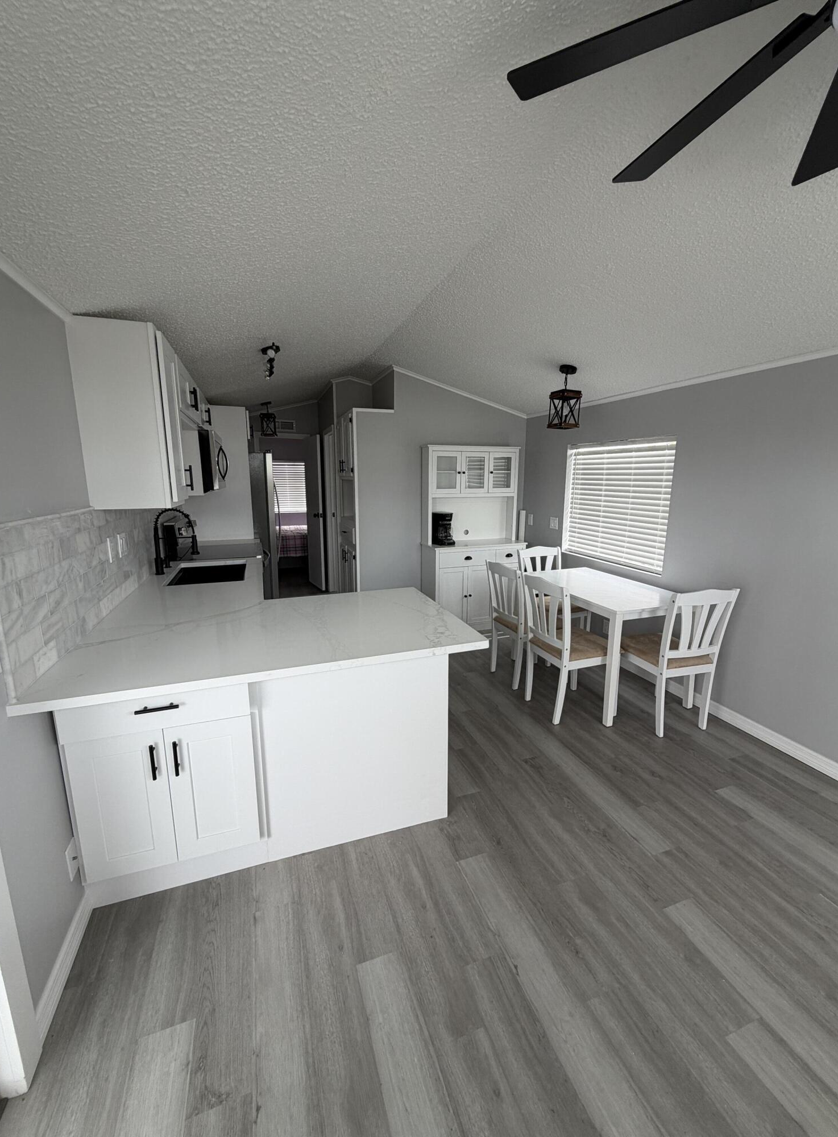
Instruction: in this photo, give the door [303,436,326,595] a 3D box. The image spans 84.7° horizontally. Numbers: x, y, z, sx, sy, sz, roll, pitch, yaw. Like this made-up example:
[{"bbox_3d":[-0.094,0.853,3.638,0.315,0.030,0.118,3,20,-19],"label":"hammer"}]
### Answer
[{"bbox_3d":[-1.429,-0.749,6.292,0.040,2.020,0.660,-6,13,-27],"label":"door"}]

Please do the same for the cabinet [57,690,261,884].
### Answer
[{"bbox_3d":[-0.987,0.667,1.898,0.600,0.780,0.600,-4,12,-18],"label":"cabinet"}]

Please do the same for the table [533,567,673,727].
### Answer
[{"bbox_3d":[1.296,0.481,3.371,0.690,0.735,1.120,-4,12,-18],"label":"table"}]

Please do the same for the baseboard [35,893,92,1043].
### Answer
[{"bbox_3d":[-1.107,1.218,1.450,0.016,0.090,0.420,-4,12,-18],"label":"baseboard"}]

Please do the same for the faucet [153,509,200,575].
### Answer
[{"bbox_3d":[-1.551,-0.176,2.922,0.267,0.410,0.085,-4,12,-19],"label":"faucet"}]

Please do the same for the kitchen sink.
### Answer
[{"bbox_3d":[-1.365,0.129,3.023,0.455,0.210,0.750,-4,12,-19],"label":"kitchen sink"}]

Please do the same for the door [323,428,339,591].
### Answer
[{"bbox_3d":[-1.048,-0.632,5.660,0.100,2.045,0.750,-4,12,-19],"label":"door"}]

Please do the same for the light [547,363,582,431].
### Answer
[{"bbox_3d":[1.030,-1.212,3.231,0.175,0.415,0.175,-4,12,-19],"label":"light"}]

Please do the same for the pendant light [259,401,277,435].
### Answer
[{"bbox_3d":[-1.739,-1.724,5.301,0.182,0.372,0.180,-4,12,-19],"label":"pendant light"}]

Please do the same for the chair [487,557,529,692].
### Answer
[{"bbox_3d":[0.808,0.392,3.450,0.493,0.888,0.410,-4,12,-19],"label":"chair"}]

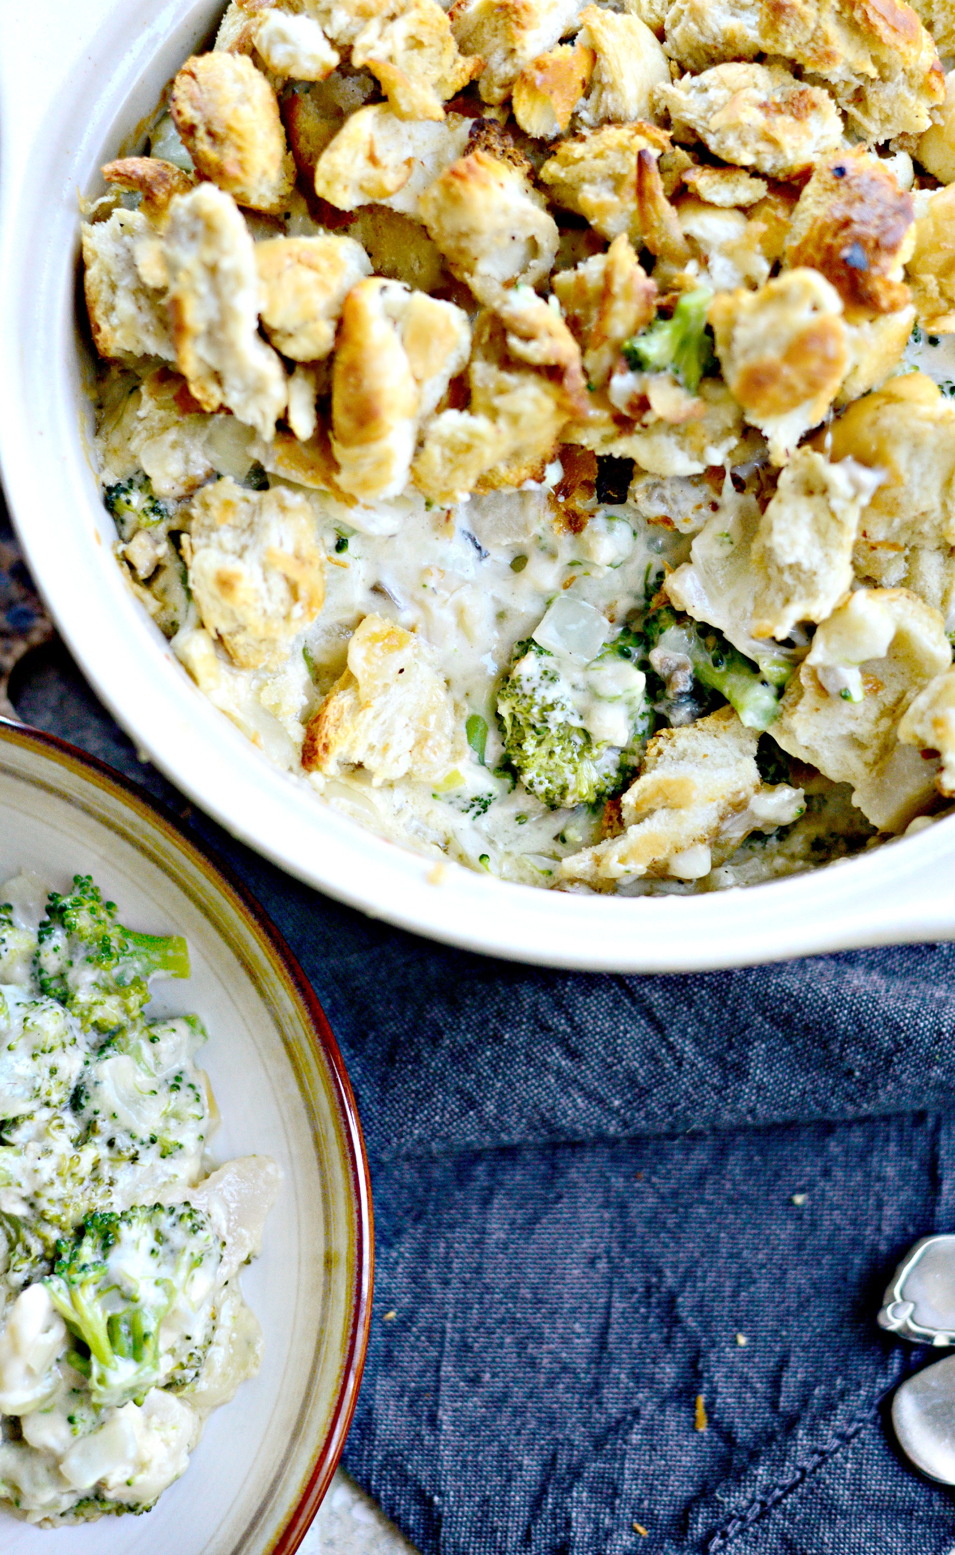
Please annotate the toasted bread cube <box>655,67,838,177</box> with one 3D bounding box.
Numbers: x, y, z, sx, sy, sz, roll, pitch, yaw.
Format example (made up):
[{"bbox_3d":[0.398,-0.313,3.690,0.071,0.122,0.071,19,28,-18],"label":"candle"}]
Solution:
[{"bbox_3d":[0.059,-0.142,0.468,0.037,0.022,0.020,15,76,4],"label":"toasted bread cube"}]

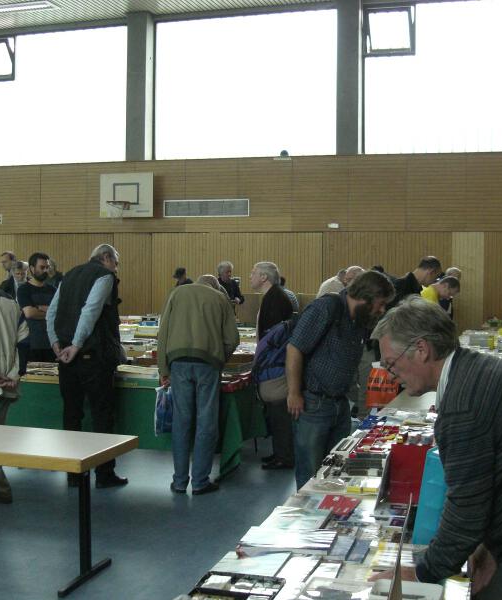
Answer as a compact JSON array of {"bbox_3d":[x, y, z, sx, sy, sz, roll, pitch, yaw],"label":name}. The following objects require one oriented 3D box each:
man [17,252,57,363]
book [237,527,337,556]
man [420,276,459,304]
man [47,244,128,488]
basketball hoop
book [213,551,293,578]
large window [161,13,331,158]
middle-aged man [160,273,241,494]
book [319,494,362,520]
[{"bbox_3d":[-2.037,0.485,8.500,0.510,1.830,0.400,-1,2,-37],"label":"man"},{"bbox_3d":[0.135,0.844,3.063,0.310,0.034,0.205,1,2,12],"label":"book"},{"bbox_3d":[1.645,0.591,8.406,0.650,1.640,0.520,1,2,17],"label":"man"},{"bbox_3d":[-1.277,0.522,6.900,0.530,1.870,0.520,2,2,38],"label":"man"},{"bbox_3d":[-2.575,-1.733,17.000,0.450,0.440,0.520,1,2,17],"label":"basketball hoop"},{"bbox_3d":[-0.001,0.807,2.670,0.205,0.028,0.235,1,2,17],"label":"book"},{"bbox_3d":[-0.144,-4.298,17.730,3.880,2.920,0.150,1,2,17],"label":"large window"},{"bbox_3d":[-0.385,0.615,6.814,0.600,1.650,0.620,1,2,17],"label":"middle-aged man"},{"bbox_3d":[0.331,0.794,3.364,0.160,0.028,0.240,1,2,17],"label":"book"}]

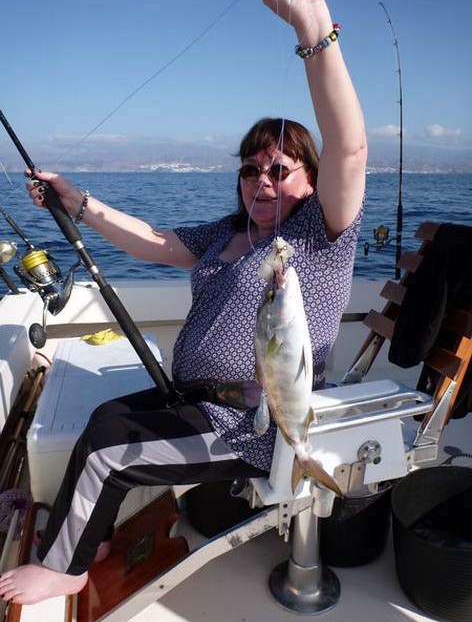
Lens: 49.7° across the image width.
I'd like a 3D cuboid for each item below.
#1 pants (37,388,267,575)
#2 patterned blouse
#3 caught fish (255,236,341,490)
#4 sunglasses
[{"bbox_3d":[-0.180,0.371,1.429,0.710,0.470,0.420,-6,16,-20],"label":"pants"},{"bbox_3d":[0.075,0.051,1.331,0.470,0.680,0.360,13,20,40],"label":"patterned blouse"},{"bbox_3d":[0.111,0.127,0.947,0.130,0.480,0.080,5,19,35],"label":"caught fish"},{"bbox_3d":[0.098,-0.337,1.204,0.135,0.042,0.140,8,25,26],"label":"sunglasses"}]

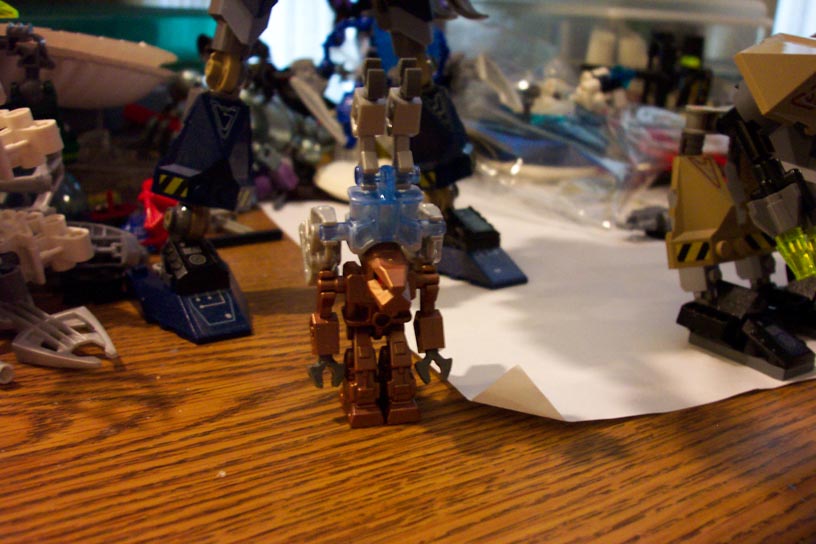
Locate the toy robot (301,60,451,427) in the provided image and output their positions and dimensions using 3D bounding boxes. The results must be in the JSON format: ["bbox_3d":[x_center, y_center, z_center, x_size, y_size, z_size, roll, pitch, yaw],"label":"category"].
[{"bbox_3d":[-0.008,-0.007,0.192,0.034,0.086,0.028,-3,17,-10],"label":"toy robot"}]

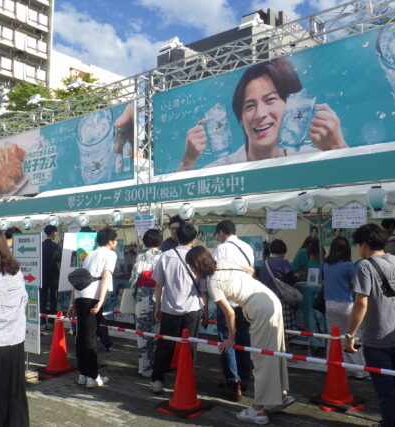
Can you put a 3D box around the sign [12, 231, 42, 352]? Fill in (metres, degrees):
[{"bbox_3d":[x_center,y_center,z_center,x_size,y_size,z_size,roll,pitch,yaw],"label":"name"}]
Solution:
[{"bbox_3d":[-1.904,0.893,5.150,0.510,1.355,0.030,-3,-5,32],"label":"sign"}]

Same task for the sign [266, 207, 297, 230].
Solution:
[{"bbox_3d":[1.079,0.050,5.898,0.420,0.297,0.015,-4,-6,37],"label":"sign"}]

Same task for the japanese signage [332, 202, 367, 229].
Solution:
[{"bbox_3d":[1.788,0.025,5.407,0.415,0.297,0.015,-4,-6,37],"label":"japanese signage"}]

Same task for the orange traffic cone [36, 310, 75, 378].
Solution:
[{"bbox_3d":[-1.643,1.510,5.448,0.390,0.700,0.390,-4,-6,41],"label":"orange traffic cone"}]

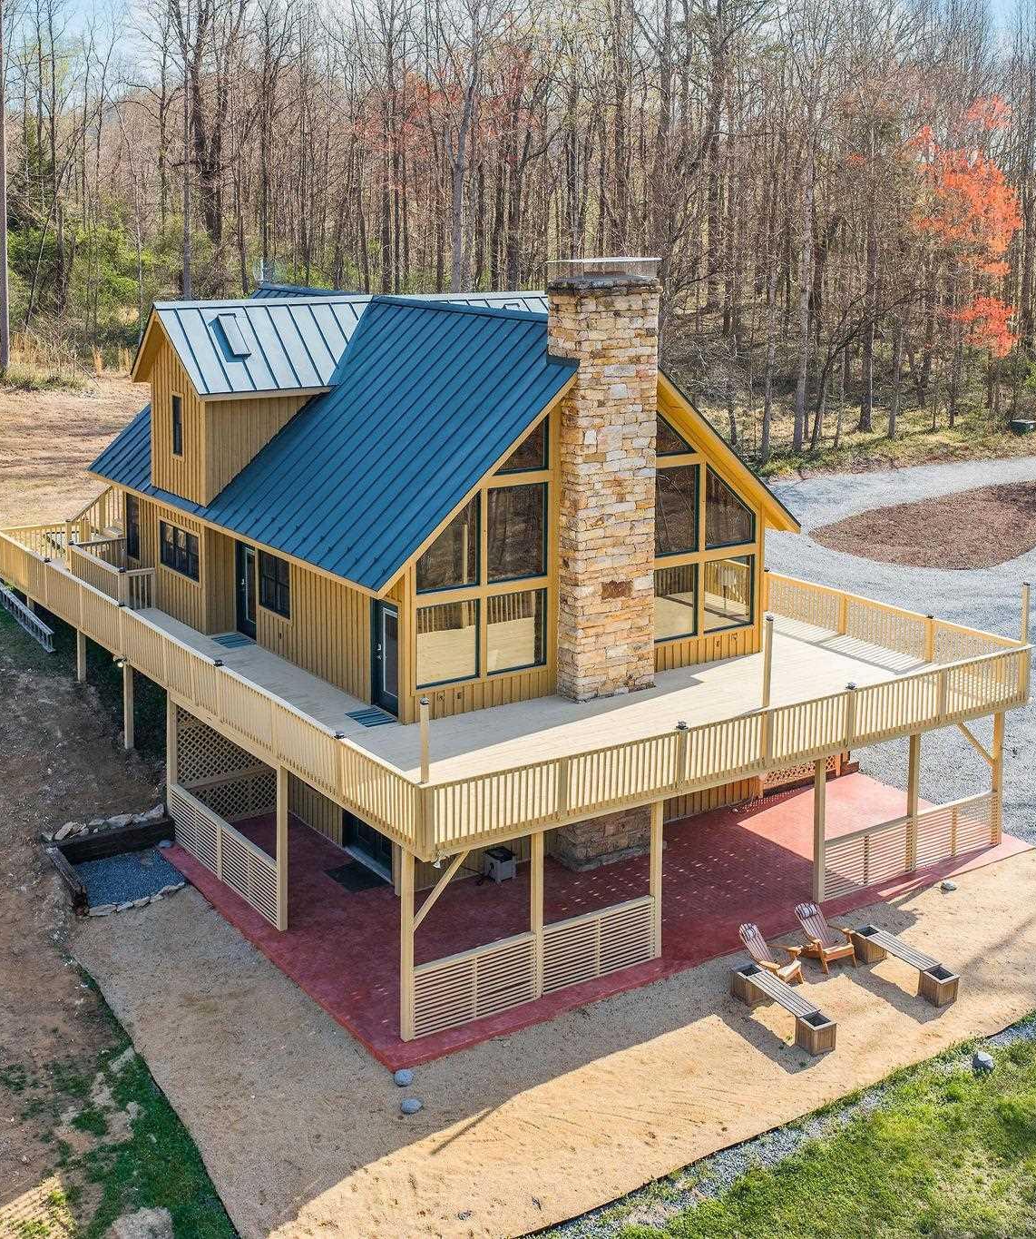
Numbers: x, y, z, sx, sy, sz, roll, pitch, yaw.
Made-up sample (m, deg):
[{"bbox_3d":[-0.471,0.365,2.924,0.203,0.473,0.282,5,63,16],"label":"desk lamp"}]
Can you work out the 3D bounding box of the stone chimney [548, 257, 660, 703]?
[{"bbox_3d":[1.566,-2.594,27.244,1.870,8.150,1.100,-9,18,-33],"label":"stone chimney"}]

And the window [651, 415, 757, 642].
[{"bbox_3d":[3.797,-1.942,29.189,3.000,4.750,0.140,-9,18,-33],"label":"window"}]

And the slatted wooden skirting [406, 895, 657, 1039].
[{"bbox_3d":[0.351,5.580,23.304,4.750,1.120,0.120,-9,18,-33],"label":"slatted wooden skirting"}]

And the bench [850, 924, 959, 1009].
[{"bbox_3d":[6.514,5.818,24.376,0.430,0.470,2.080,-8,17,-29],"label":"bench"}]

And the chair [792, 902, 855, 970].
[{"bbox_3d":[5.295,5.457,24.808,0.730,0.930,0.850,-6,16,-24],"label":"chair"}]

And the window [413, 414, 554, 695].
[{"bbox_3d":[-0.607,-1.250,26.249,3.000,4.800,0.140,-9,18,-33],"label":"window"}]

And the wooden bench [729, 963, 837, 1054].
[{"bbox_3d":[4.192,6.165,22.959,0.430,0.470,2.130,-7,16,-27],"label":"wooden bench"}]

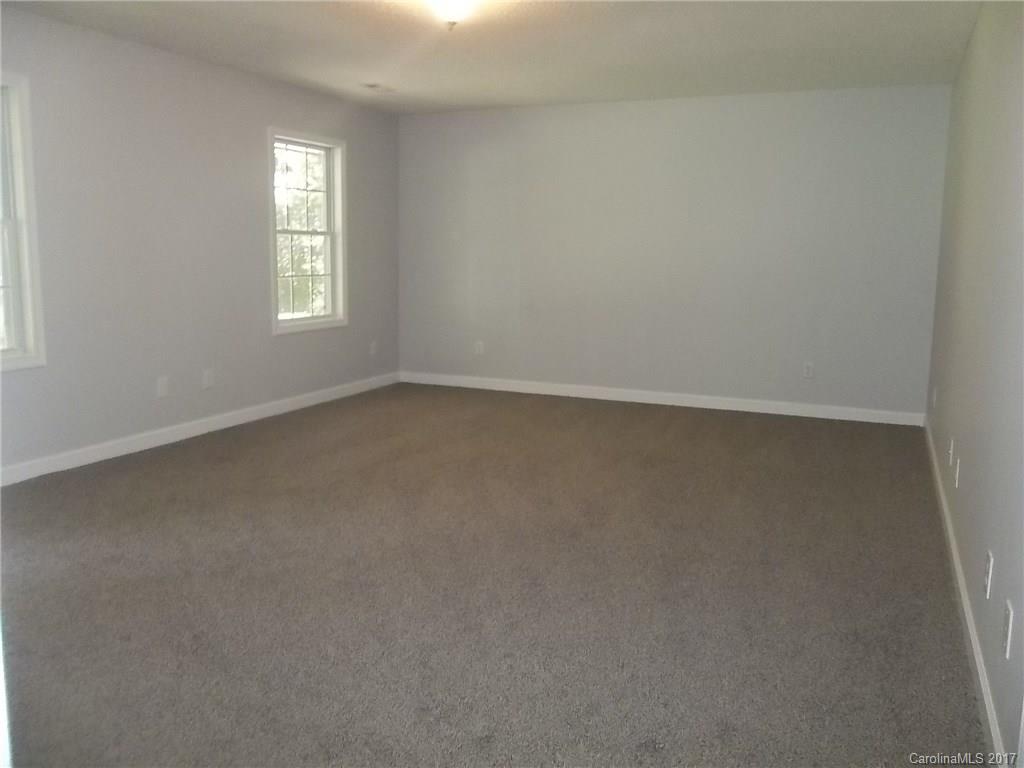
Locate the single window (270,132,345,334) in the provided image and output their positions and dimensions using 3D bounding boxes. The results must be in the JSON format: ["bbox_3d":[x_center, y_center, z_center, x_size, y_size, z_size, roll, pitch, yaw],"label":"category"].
[{"bbox_3d":[-1.577,-1.166,6.228,0.080,1.490,0.930,5,10,24],"label":"single window"}]

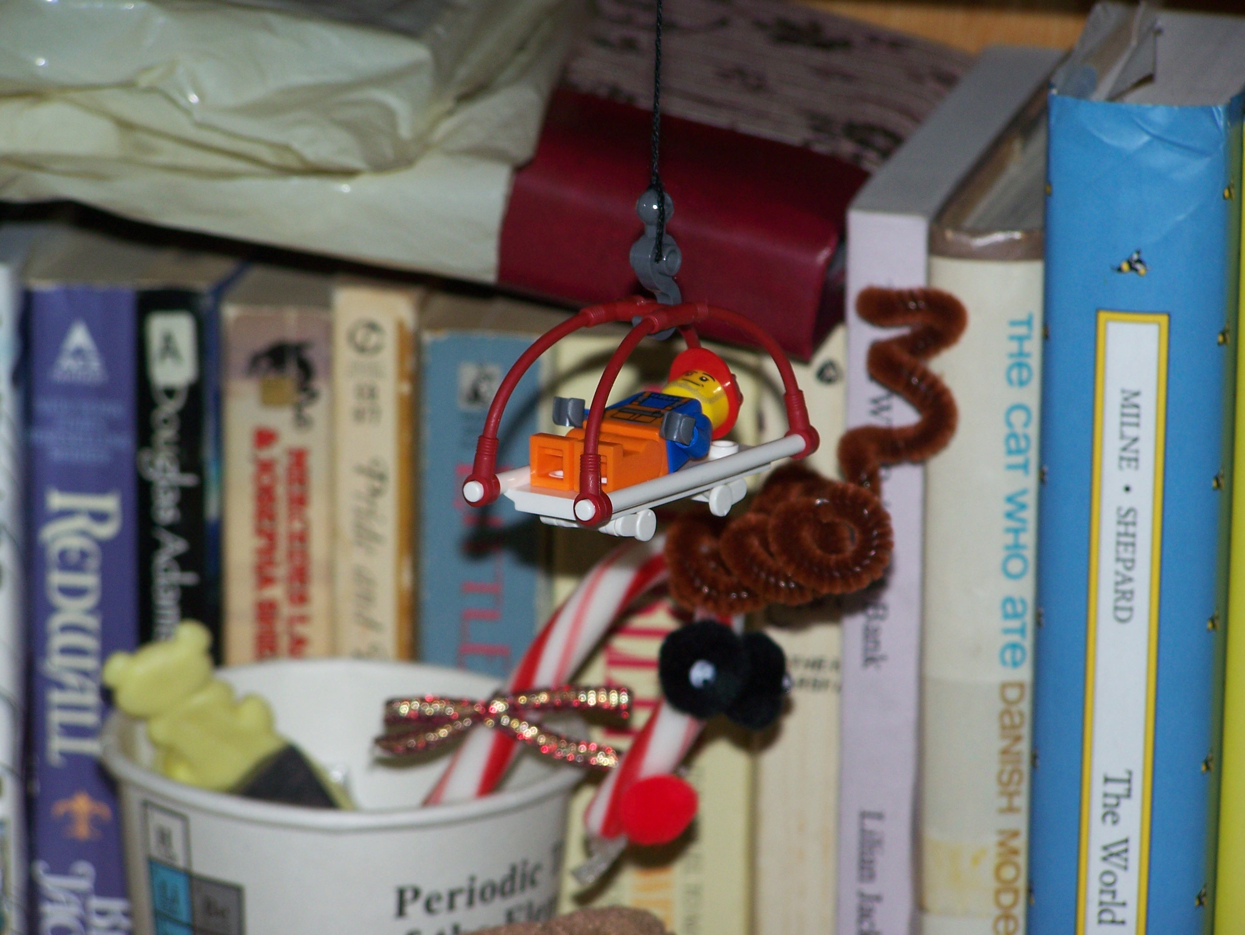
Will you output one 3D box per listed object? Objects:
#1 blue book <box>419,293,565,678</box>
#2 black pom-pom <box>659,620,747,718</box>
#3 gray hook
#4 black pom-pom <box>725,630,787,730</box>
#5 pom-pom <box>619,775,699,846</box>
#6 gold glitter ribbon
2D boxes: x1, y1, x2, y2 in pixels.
[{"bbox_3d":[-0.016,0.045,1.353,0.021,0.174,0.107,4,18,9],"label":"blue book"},{"bbox_3d":[0.013,0.033,1.230,0.015,0.016,0.015,1,18,0],"label":"black pom-pom"},{"bbox_3d":[0.005,-0.033,1.188,0.007,0.022,0.009,11,20,29],"label":"gray hook"},{"bbox_3d":[0.020,0.035,1.241,0.015,0.016,0.015,4,18,10],"label":"black pom-pom"},{"bbox_3d":[0.006,0.057,1.242,0.013,0.012,0.013,1,18,0],"label":"pom-pom"},{"bbox_3d":[-0.020,0.043,1.238,0.042,0.012,0.009,2,18,5],"label":"gold glitter ribbon"}]

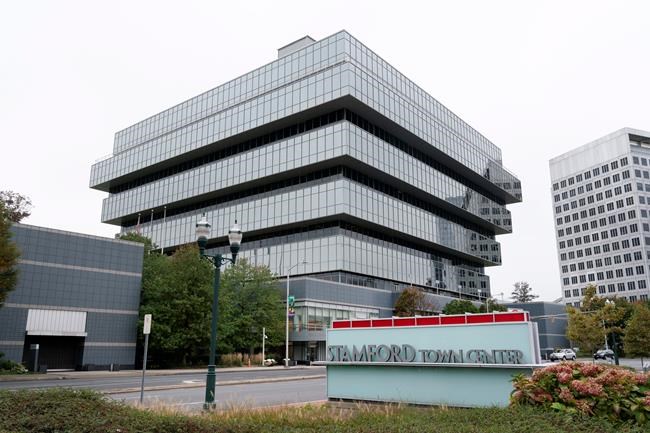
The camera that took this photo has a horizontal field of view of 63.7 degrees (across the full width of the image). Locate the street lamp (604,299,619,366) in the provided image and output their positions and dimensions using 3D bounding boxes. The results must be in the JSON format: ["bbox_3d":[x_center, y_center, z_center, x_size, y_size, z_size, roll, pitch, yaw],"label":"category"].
[{"bbox_3d":[24.906,9.984,45.255,1.400,5.820,0.450,12,-18,-39],"label":"street lamp"}]

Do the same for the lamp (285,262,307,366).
[{"bbox_3d":[-2.313,8.051,43.750,2.500,8.850,0.450,-13,-20,43],"label":"lamp"}]

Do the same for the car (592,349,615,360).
[{"bbox_3d":[44.198,21.870,82.707,4.700,1.480,1.820,12,-18,-39],"label":"car"}]

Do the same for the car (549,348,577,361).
[{"bbox_3d":[34.347,19.977,75.440,4.550,1.620,1.850,12,-18,-39],"label":"car"}]

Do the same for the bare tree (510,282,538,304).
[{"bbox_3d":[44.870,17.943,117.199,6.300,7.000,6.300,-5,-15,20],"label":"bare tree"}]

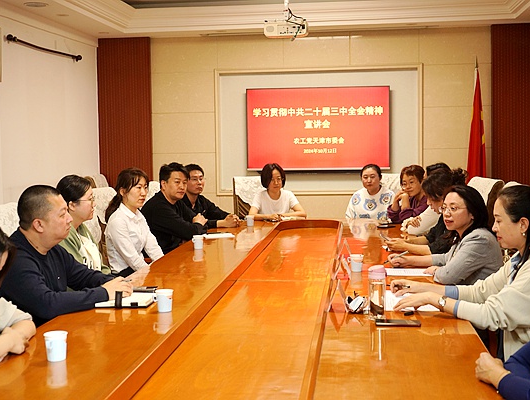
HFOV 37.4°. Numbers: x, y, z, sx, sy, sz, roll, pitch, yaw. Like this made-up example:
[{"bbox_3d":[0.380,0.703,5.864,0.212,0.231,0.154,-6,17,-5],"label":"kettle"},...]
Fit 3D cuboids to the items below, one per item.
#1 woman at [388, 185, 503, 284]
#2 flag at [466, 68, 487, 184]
[{"bbox_3d":[0.970,0.522,3.970,0.760,1.205,0.510,-1,4,-9],"label":"woman"},{"bbox_3d":[2.280,-0.650,8.500,0.260,1.630,0.240,0,4,7],"label":"flag"}]

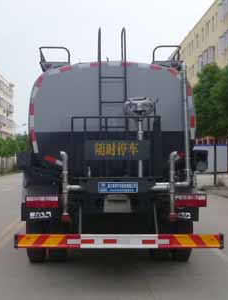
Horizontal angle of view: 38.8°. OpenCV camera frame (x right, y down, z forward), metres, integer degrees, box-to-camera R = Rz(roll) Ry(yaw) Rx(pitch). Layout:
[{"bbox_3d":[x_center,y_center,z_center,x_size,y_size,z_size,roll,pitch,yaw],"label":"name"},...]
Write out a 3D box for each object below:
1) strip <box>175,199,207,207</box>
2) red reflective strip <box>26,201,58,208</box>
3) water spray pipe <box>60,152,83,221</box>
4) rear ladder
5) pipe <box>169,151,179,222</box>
[{"bbox_3d":[0.947,0.654,3.970,0.395,0.088,0.040,0,-2,-3],"label":"strip"},{"bbox_3d":[-0.872,0.667,3.950,0.395,0.088,0.040,0,-2,-3],"label":"red reflective strip"},{"bbox_3d":[-0.503,0.432,3.830,0.250,0.840,0.120,0,-2,-3],"label":"water spray pipe"},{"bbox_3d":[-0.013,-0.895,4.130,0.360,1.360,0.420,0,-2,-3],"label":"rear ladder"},{"bbox_3d":[0.704,0.432,3.830,0.115,0.840,0.120,0,-2,-3],"label":"pipe"}]

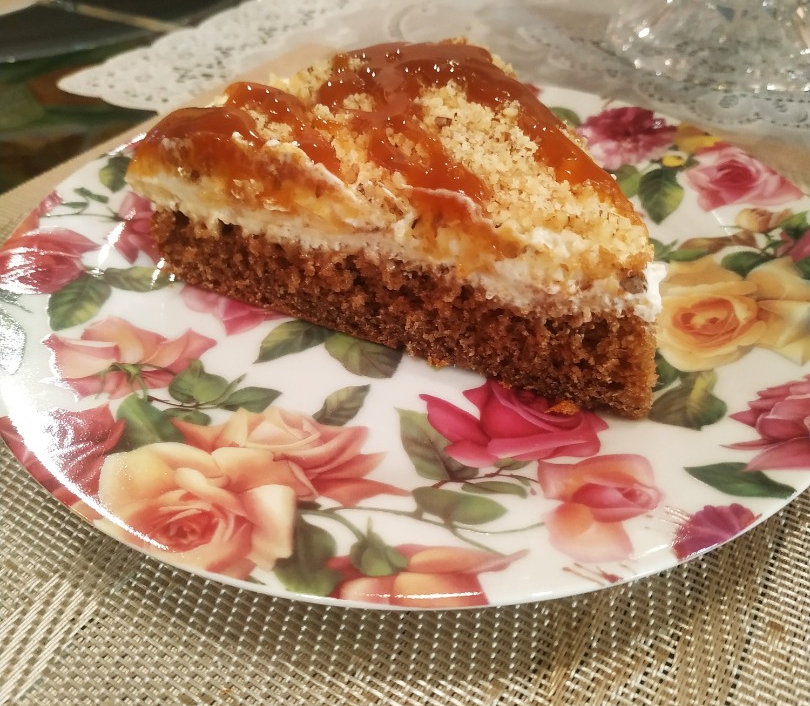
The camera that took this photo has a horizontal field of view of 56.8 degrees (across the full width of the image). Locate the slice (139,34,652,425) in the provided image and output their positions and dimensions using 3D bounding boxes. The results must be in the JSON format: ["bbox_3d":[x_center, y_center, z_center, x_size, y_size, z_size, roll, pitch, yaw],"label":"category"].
[{"bbox_3d":[0.011,-0.031,0.173,0.103,0.040,0.117,-28,47,-28],"label":"slice"}]

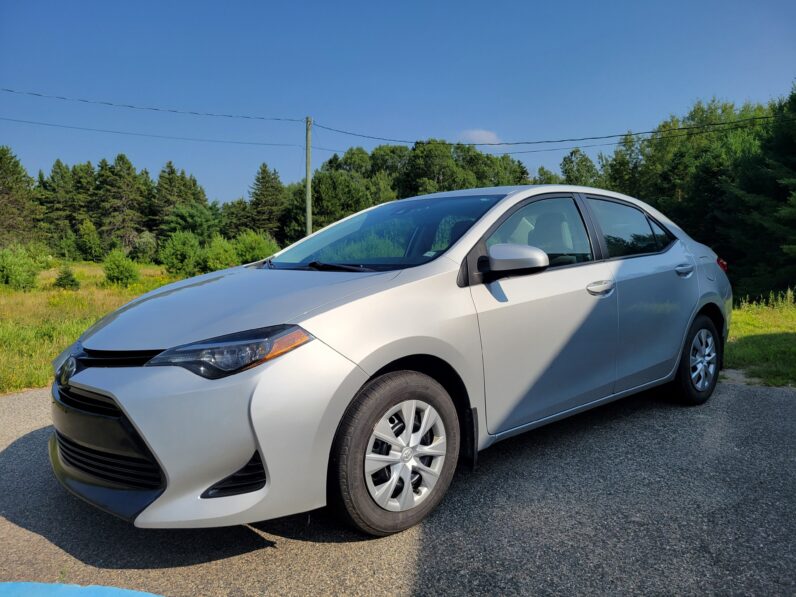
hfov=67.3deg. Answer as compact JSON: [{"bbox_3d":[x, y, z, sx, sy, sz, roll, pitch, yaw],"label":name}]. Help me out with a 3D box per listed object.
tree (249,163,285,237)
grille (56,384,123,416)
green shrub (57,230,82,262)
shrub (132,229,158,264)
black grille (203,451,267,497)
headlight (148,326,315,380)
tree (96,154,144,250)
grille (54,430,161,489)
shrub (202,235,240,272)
[{"bbox_3d":[-9.244,-6.012,41.699,2.530,6.840,2.400,0,5,0],"label":"tree"},{"bbox_3d":[-1.230,0.356,2.321,0.110,0.095,0.760,-5,5,-41],"label":"grille"},{"bbox_3d":[-22.046,-3.467,39.906,1.610,2.130,1.530,0,5,0],"label":"green shrub"},{"bbox_3d":[-15.265,-3.070,35.911,1.690,2.020,1.600,0,5,0],"label":"shrub"},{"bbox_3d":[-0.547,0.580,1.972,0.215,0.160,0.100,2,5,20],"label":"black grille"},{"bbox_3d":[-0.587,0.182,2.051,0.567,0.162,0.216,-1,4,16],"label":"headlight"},{"bbox_3d":[-21.358,-6.923,45.648,3.690,8.000,3.510,0,5,0],"label":"tree"},{"bbox_3d":[-1.176,0.558,2.322,0.180,0.160,1.000,-5,8,-41],"label":"grille"},{"bbox_3d":[-6.698,-1.712,22.500,1.400,1.450,1.350,-2,6,-16],"label":"shrub"}]

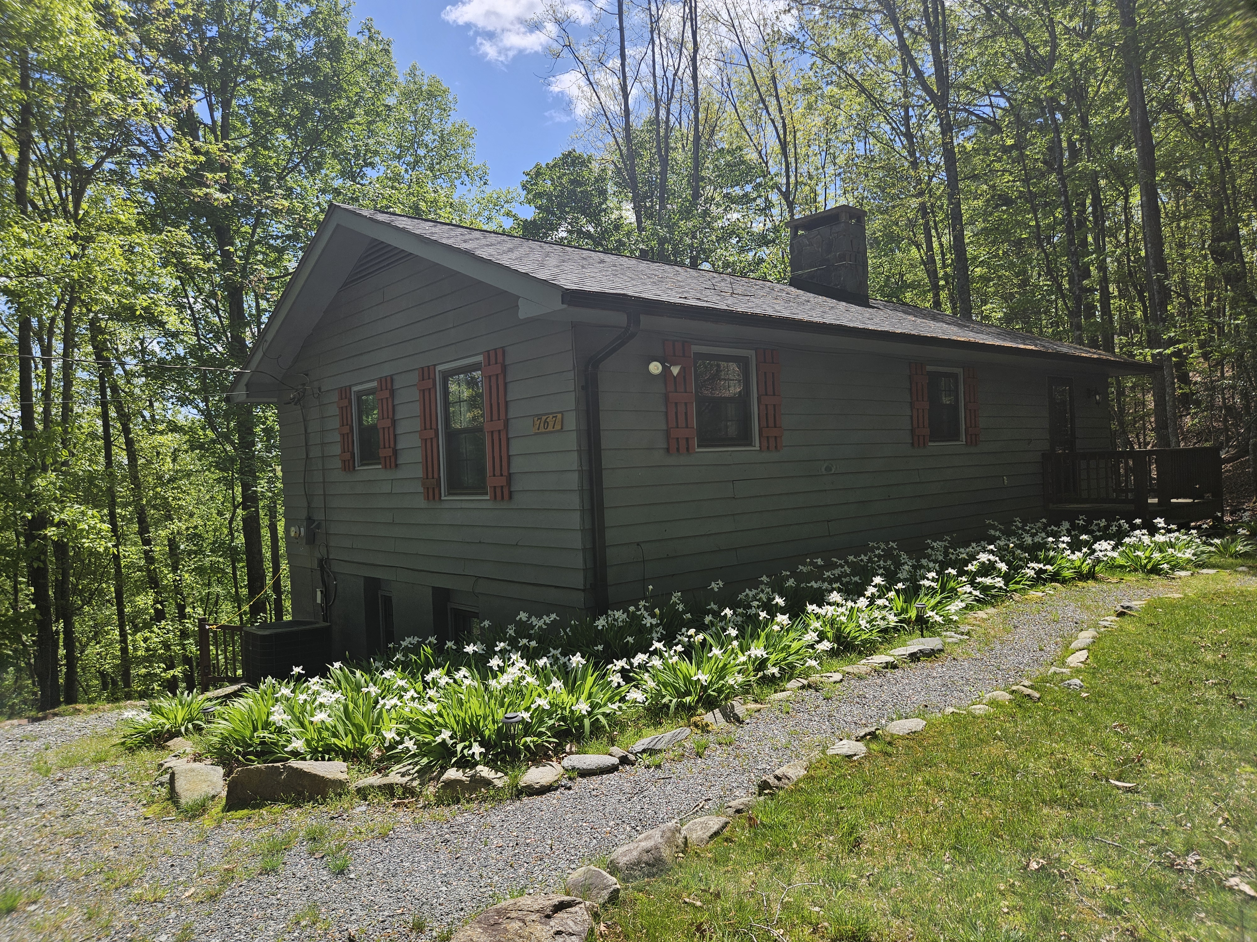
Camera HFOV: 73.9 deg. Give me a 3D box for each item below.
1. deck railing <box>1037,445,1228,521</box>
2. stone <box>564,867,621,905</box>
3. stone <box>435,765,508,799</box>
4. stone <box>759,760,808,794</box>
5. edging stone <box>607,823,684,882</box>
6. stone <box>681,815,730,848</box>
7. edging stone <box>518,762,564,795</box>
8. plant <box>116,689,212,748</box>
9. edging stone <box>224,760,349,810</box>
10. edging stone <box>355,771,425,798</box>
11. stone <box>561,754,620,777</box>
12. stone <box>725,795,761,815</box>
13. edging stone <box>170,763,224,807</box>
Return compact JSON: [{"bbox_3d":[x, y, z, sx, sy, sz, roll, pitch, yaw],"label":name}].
[{"bbox_3d":[8.690,0.145,14.340,3.700,1.030,1.450,-3,0,-41],"label":"deck railing"},{"bbox_3d":[-0.126,1.452,2.955,0.190,0.100,0.140,-3,0,-18],"label":"stone"},{"bbox_3d":[-0.811,1.592,4.308,0.365,0.123,0.204,-3,0,5],"label":"stone"},{"bbox_3d":[0.729,1.415,3.914,0.300,0.085,0.130,-3,0,-39],"label":"stone"},{"bbox_3d":[0.071,1.528,3.389,0.339,0.135,0.203,-3,0,-38],"label":"edging stone"},{"bbox_3d":[0.330,1.540,3.593,0.237,0.067,0.137,-3,0,-40],"label":"stone"},{"bbox_3d":[-0.449,1.563,4.282,0.233,0.109,0.175,-3,0,-30],"label":"edging stone"},{"bbox_3d":[-2.948,1.533,5.347,0.580,0.340,0.480,-3,0,-29],"label":"plant"},{"bbox_3d":[-1.678,1.527,4.175,0.550,0.200,0.260,-3,0,-9],"label":"edging stone"},{"bbox_3d":[-1.260,1.633,4.381,0.365,0.083,0.197,-3,0,5],"label":"edging stone"},{"bbox_3d":[-0.201,1.578,4.500,0.314,0.056,0.182,-3,0,-18],"label":"stone"},{"bbox_3d":[0.500,1.445,3.658,0.165,0.055,0.100,-3,0,-28],"label":"stone"},{"bbox_3d":[-2.162,1.557,4.173,0.260,0.180,0.200,-3,0,-28],"label":"edging stone"}]

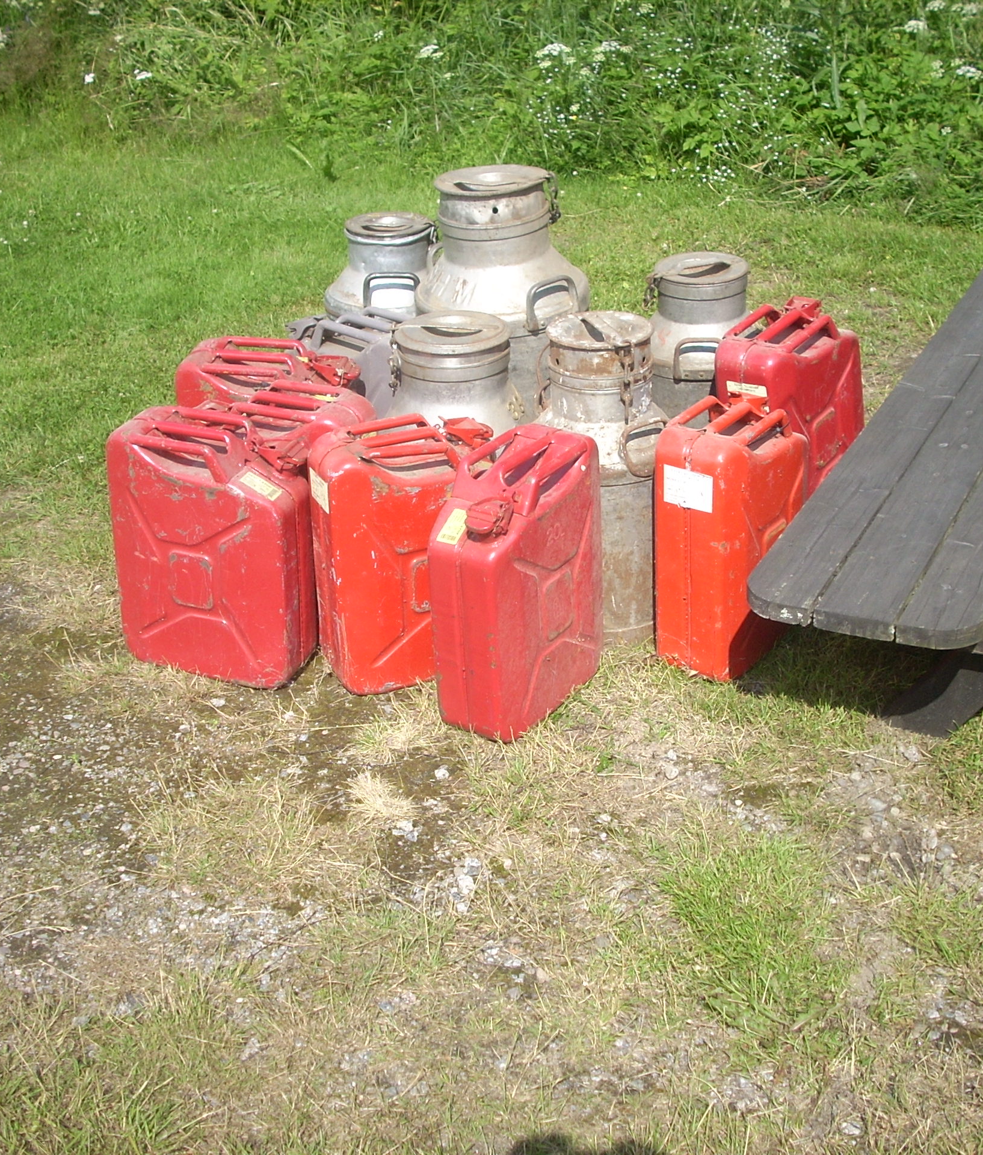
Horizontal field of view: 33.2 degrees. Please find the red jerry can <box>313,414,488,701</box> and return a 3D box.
[{"bbox_3d":[-0.138,-0.048,2.966,0.345,0.466,0.165,-13,28,-19],"label":"red jerry can"}]

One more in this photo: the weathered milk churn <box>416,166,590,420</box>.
[{"bbox_3d":[0.018,-0.552,3.709,0.380,0.700,0.380,-2,26,1],"label":"weathered milk churn"}]

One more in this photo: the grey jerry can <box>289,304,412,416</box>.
[{"bbox_3d":[-0.262,-0.338,3.560,0.345,0.466,0.165,20,34,36],"label":"grey jerry can"}]

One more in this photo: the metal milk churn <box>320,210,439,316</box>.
[{"bbox_3d":[-0.226,-0.583,3.956,0.310,0.550,0.310,-2,26,1],"label":"metal milk churn"}]

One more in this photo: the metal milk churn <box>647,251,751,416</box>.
[{"bbox_3d":[0.470,-0.453,3.693,0.285,0.515,0.285,-2,26,1],"label":"metal milk churn"}]

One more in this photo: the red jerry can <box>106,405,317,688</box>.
[{"bbox_3d":[-0.503,-0.055,2.984,0.345,0.466,0.165,10,27,21],"label":"red jerry can"}]

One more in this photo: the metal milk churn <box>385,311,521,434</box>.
[{"bbox_3d":[-0.065,-0.236,3.252,0.295,0.535,0.295,-2,26,1],"label":"metal milk churn"}]

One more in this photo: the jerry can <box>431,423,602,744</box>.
[{"bbox_3d":[0.049,0.005,2.832,0.165,0.466,0.345,12,29,29],"label":"jerry can"}]

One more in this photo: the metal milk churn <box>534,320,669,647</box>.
[{"bbox_3d":[0.206,-0.187,3.079,0.264,0.587,0.264,-2,26,1],"label":"metal milk churn"}]

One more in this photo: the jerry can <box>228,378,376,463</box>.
[{"bbox_3d":[-0.380,-0.129,3.140,0.345,0.466,0.165,9,28,20],"label":"jerry can"}]

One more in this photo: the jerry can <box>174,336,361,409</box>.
[{"bbox_3d":[-0.456,-0.244,3.379,0.345,0.466,0.165,3,28,8],"label":"jerry can"}]

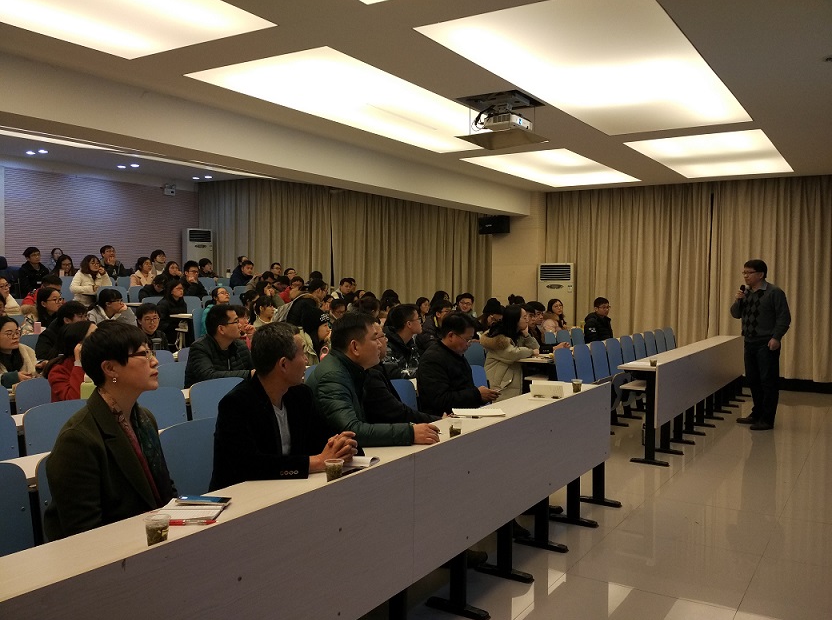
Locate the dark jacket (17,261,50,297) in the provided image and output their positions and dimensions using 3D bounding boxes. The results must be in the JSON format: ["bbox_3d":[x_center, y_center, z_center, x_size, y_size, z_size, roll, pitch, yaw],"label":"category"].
[{"bbox_3d":[-5.357,-0.443,10.068,0.360,0.570,0.500,2,3,38],"label":"dark jacket"}]

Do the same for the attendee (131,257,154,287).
[{"bbox_3d":[-3.990,-0.213,10.799,0.700,1.200,0.480,2,3,33],"label":"attendee"}]

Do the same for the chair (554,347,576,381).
[{"bbox_3d":[1.537,0.798,6.563,0.500,0.880,0.460,2,3,33],"label":"chair"}]

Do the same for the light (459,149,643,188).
[{"bbox_3d":[1.924,-1.915,9.733,1.380,0.100,2.980,2,3,33],"label":"light"}]

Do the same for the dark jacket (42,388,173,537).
[{"bbox_3d":[-0.956,0.598,2.515,0.400,0.650,0.480,1,3,18],"label":"dark jacket"}]

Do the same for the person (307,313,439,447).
[{"bbox_3d":[-0.226,0.691,3.355,0.720,1.315,0.550,2,3,33],"label":"person"}]

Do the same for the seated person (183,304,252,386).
[{"bbox_3d":[-1.289,0.608,5.249,0.740,1.280,0.530,2,3,33],"label":"seated person"}]

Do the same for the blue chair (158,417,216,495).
[{"bbox_3d":[-0.746,0.912,2.950,0.460,0.870,0.450,2,3,33],"label":"blue chair"}]

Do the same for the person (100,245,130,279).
[{"bbox_3d":[-5.360,-0.505,12.915,0.740,1.300,0.540,3,3,41],"label":"person"}]

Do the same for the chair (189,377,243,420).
[{"bbox_3d":[-1.039,0.861,4.306,0.500,0.880,0.460,2,3,33],"label":"chair"}]

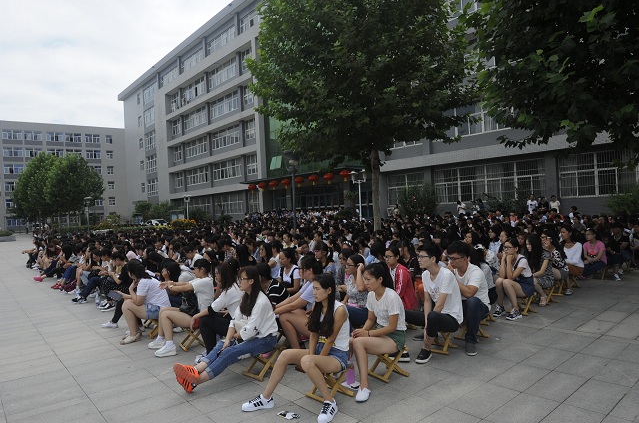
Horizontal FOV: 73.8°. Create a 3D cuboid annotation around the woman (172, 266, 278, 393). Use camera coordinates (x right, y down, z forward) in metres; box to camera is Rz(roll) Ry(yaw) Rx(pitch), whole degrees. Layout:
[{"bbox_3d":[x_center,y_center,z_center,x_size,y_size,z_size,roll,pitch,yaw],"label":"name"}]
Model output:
[{"bbox_3d":[-0.854,1.073,4.032,1.094,1.094,0.506,-3,0,-40],"label":"woman"}]

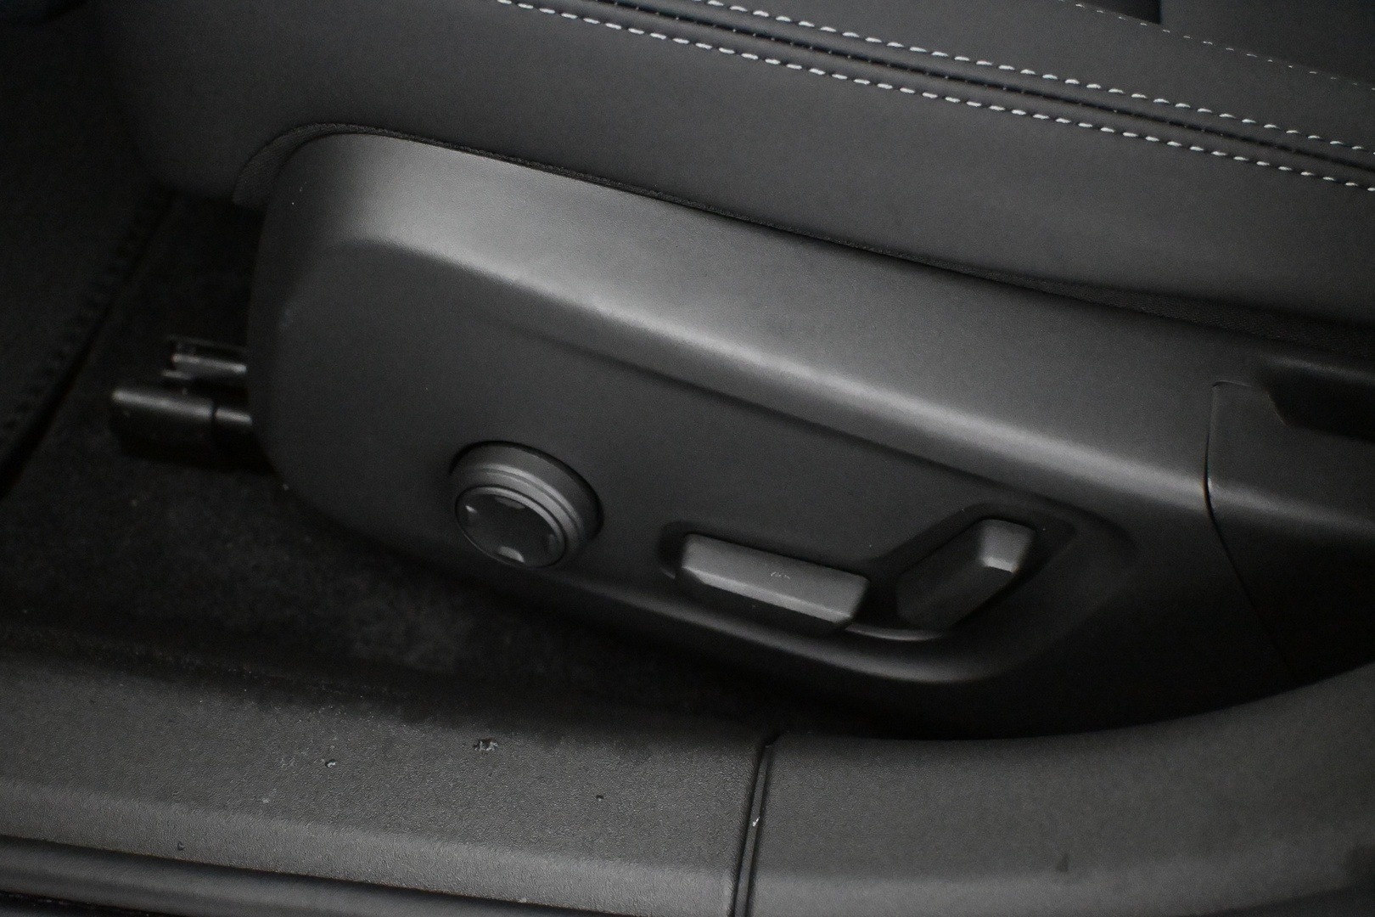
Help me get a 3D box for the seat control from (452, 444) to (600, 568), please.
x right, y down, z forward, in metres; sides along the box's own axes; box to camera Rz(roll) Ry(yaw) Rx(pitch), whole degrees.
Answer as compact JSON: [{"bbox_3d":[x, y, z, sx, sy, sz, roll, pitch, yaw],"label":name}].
[{"bbox_3d":[-0.057,0.019,0.529,0.053,0.053,0.015,17,50,9],"label":"seat control"}]

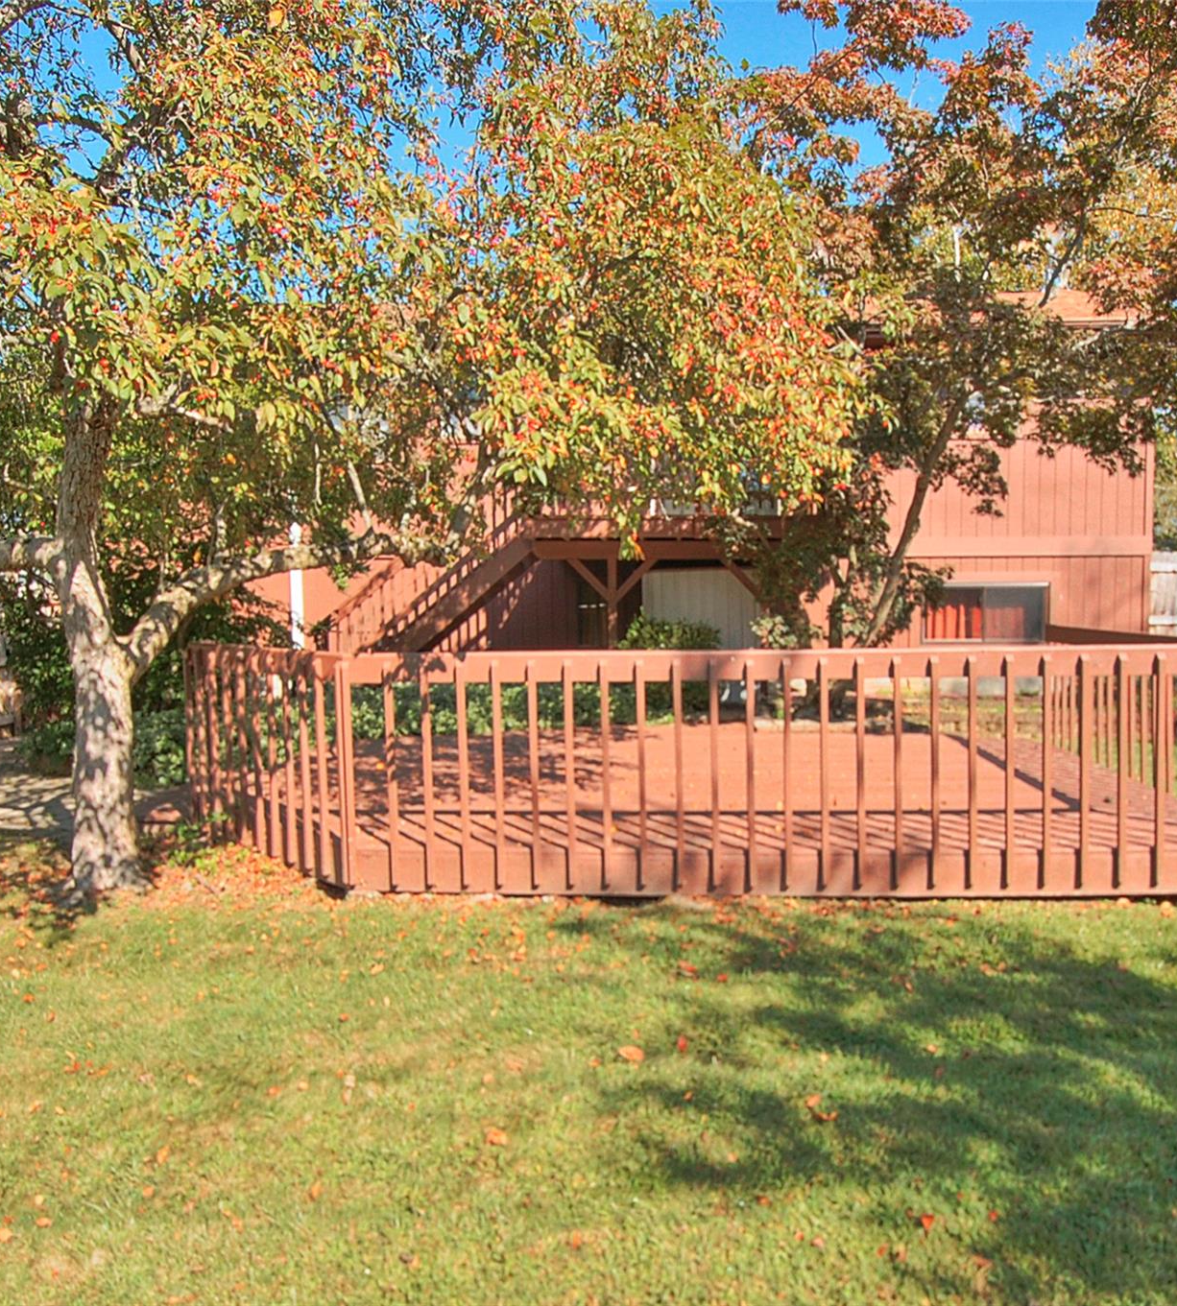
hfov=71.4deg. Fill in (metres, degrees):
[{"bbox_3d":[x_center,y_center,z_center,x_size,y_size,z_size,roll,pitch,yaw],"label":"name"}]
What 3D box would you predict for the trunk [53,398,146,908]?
[{"bbox_3d":[-2.356,-0.027,3.950,0.340,2.320,0.330,-2,4,-31],"label":"trunk"}]

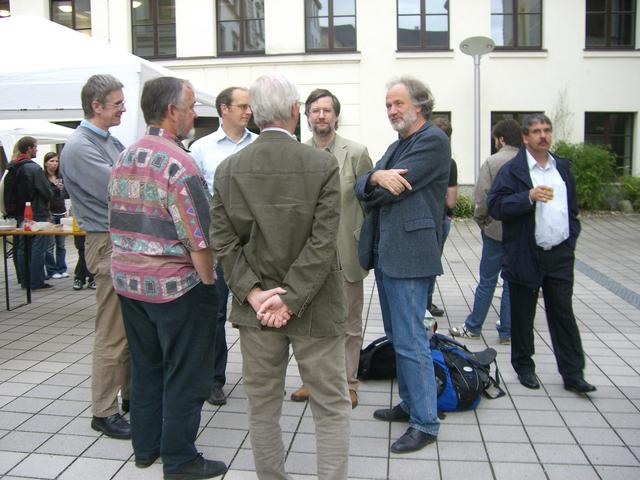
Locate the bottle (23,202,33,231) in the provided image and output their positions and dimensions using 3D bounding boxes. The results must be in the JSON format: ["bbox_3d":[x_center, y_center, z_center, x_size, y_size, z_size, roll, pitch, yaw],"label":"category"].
[{"bbox_3d":[-2.768,-0.218,6.650,0.075,0.260,0.070,-1,7,-11],"label":"bottle"}]

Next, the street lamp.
[{"bbox_3d":[3.483,-2.481,15.829,0.760,4.100,0.620,2,7,11],"label":"street lamp"}]

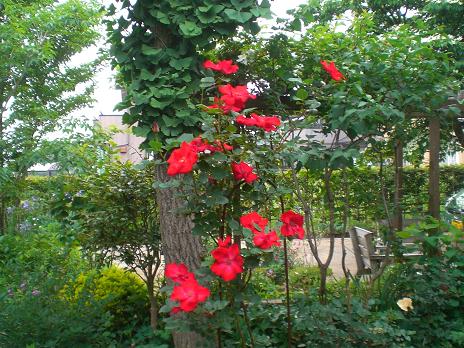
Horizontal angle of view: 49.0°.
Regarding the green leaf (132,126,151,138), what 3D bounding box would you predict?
[{"bbox_3d":[-0.346,-0.159,1.950,0.067,0.045,0.035,0,-1,0],"label":"green leaf"}]

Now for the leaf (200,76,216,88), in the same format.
[{"bbox_3d":[-0.076,-0.296,1.650,0.048,0.036,0.030,0,-1,0],"label":"leaf"}]

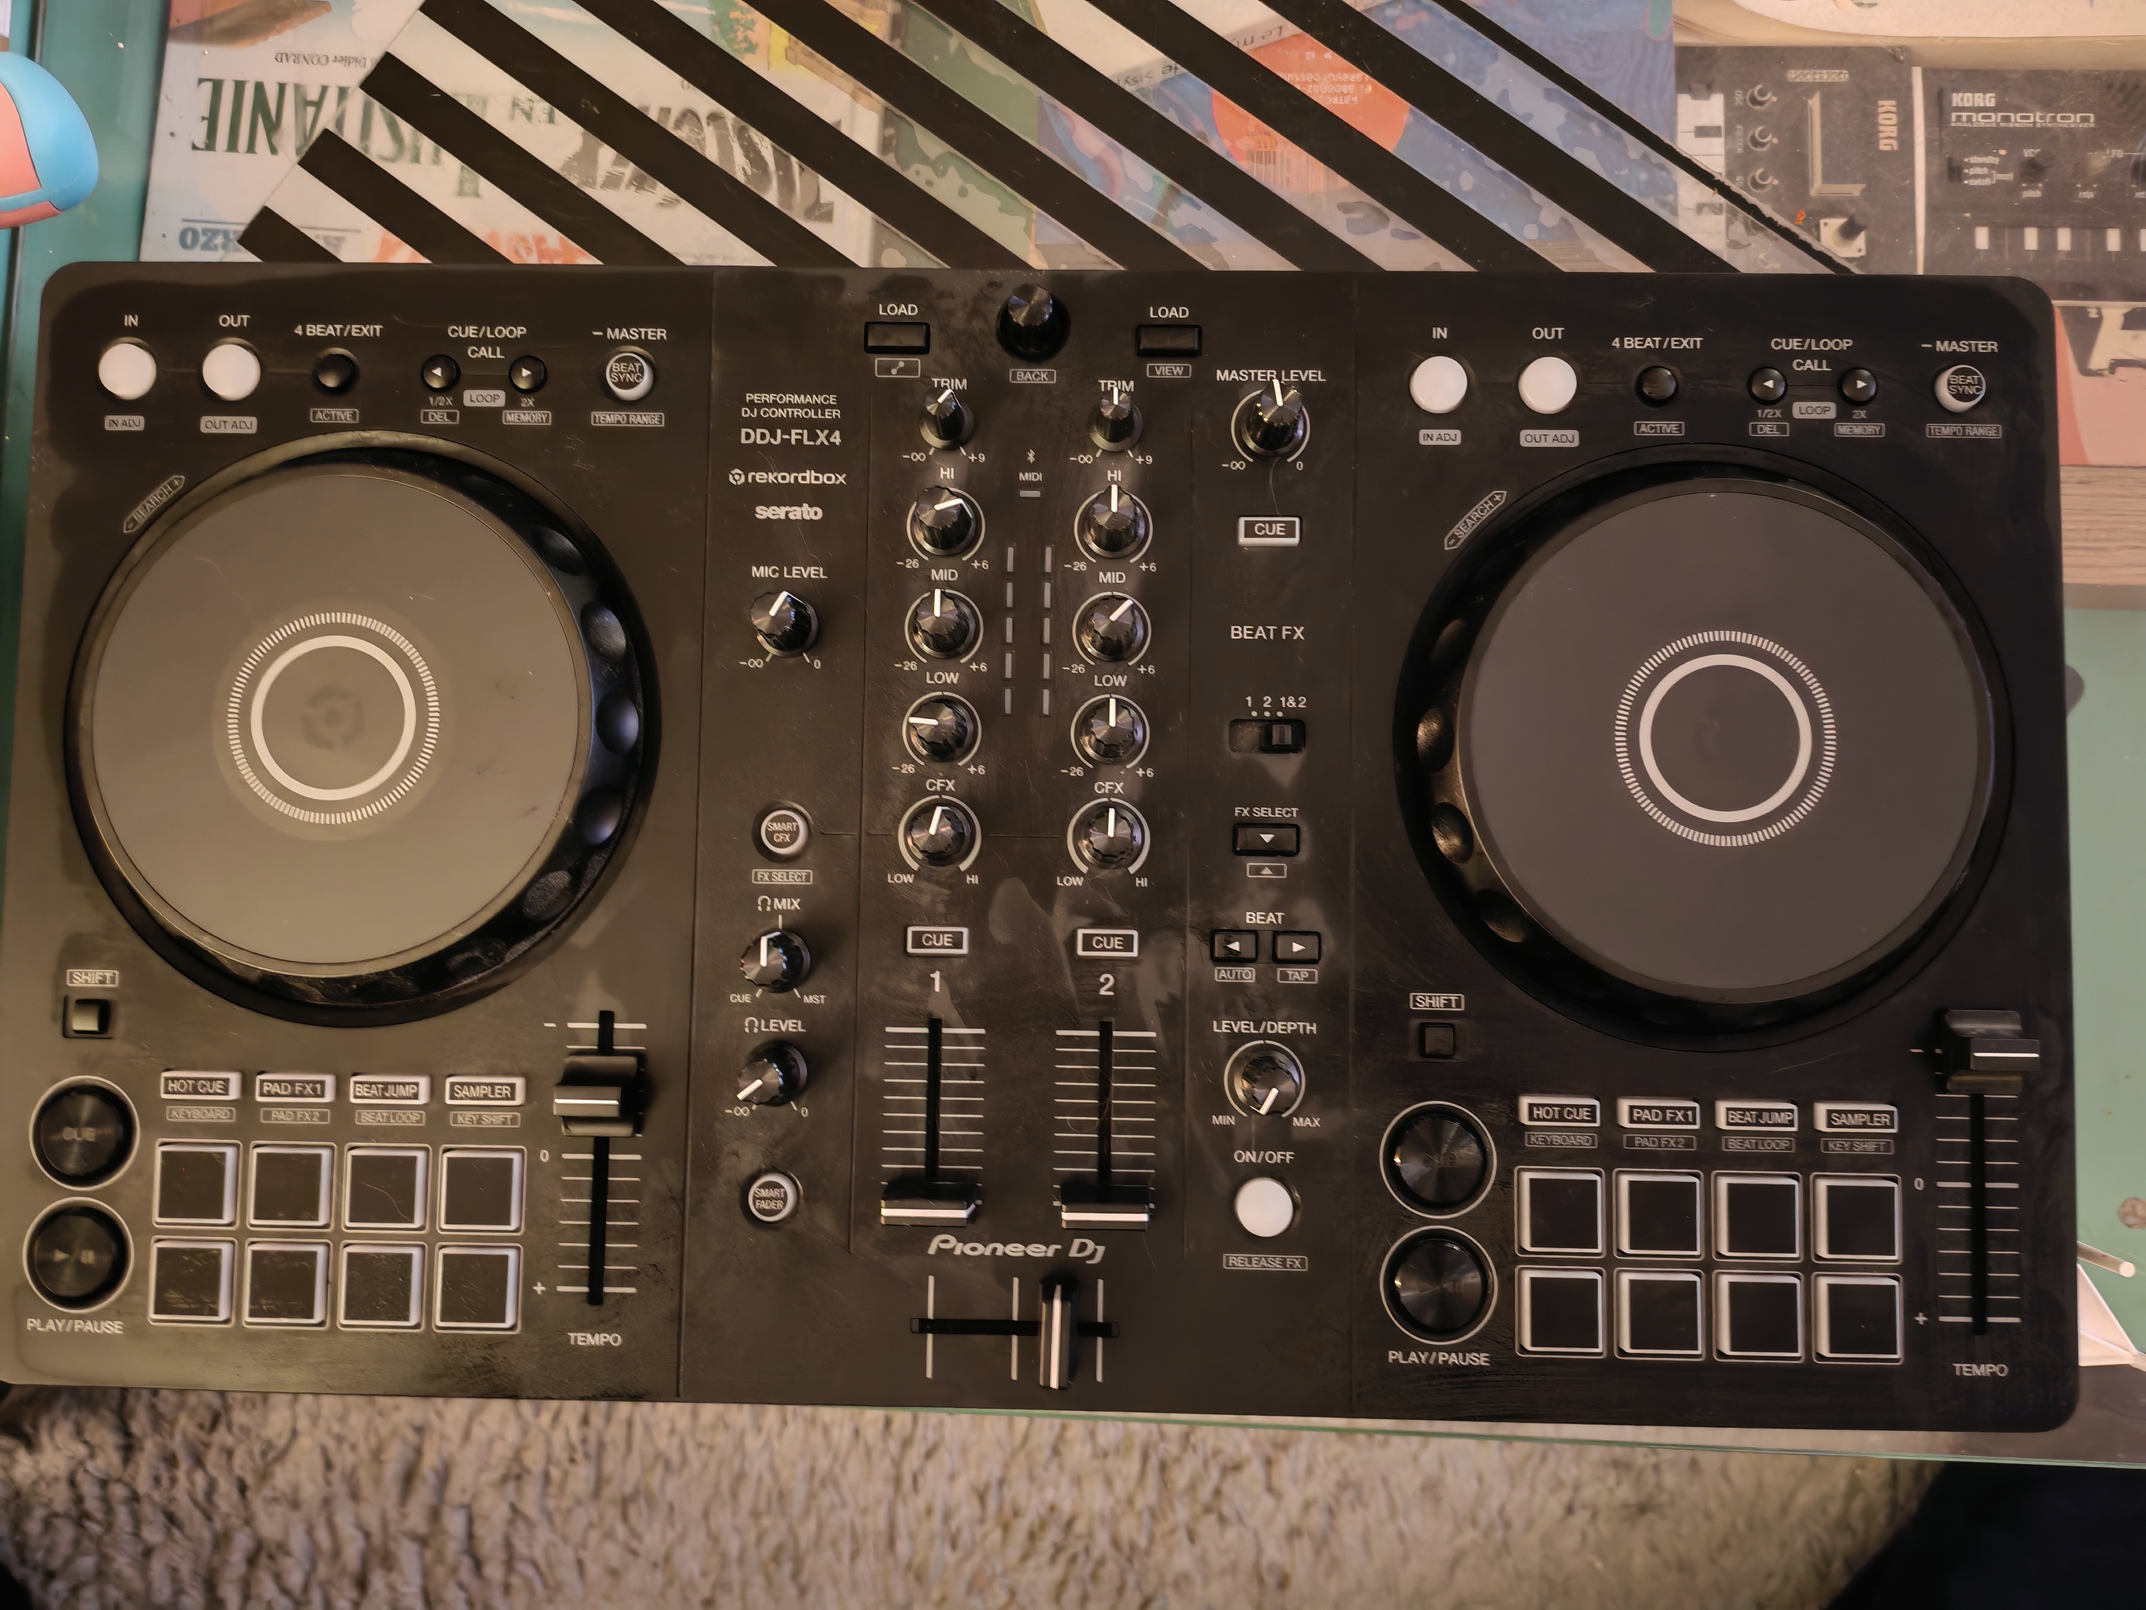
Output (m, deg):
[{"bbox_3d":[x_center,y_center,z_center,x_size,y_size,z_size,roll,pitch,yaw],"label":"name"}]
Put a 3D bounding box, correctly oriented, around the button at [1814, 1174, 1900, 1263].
[{"bbox_3d":[0.179,0.094,0.381,0.018,0.003,0.018,1,86,1],"label":"button"}]

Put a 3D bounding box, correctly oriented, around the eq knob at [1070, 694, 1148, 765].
[{"bbox_3d":[0.009,-0.017,0.384,0.016,0.017,0.016,1,86,1],"label":"eq knob"}]

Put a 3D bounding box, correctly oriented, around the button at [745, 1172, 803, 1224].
[{"bbox_3d":[-0.070,0.091,0.386,0.011,0.004,0.011,1,86,1],"label":"button"}]

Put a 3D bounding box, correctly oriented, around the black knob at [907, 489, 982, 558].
[{"bbox_3d":[-0.030,-0.066,0.388,0.016,0.018,0.016,0,86,1],"label":"black knob"}]

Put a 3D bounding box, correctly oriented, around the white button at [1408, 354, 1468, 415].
[{"bbox_3d":[0.086,-0.099,0.394,0.013,0.004,0.013,1,86,1],"label":"white button"}]

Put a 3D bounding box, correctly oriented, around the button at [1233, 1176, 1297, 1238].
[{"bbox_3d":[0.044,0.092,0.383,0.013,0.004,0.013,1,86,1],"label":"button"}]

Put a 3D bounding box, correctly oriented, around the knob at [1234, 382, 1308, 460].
[{"bbox_3d":[0.047,-0.090,0.387,0.016,0.018,0.016,-10,86,1],"label":"knob"}]

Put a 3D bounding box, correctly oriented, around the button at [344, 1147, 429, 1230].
[{"bbox_3d":[-0.160,0.089,0.388,0.019,0.003,0.019,1,86,1],"label":"button"}]

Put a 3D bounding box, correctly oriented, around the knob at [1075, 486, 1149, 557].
[{"bbox_3d":[0.010,-0.066,0.387,0.015,0.018,0.015,0,86,1],"label":"knob"}]

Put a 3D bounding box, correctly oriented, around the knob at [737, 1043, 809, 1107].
[{"bbox_3d":[-0.070,0.062,0.382,0.016,0.016,0.016,0,86,1],"label":"knob"}]

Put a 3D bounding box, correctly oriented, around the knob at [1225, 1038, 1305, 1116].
[{"bbox_3d":[0.044,0.063,0.377,0.016,0.018,0.016,0,86,1],"label":"knob"}]

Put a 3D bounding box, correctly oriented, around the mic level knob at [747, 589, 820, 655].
[{"bbox_3d":[-0.068,-0.043,0.387,0.015,0.018,0.015,0,86,1],"label":"mic level knob"}]

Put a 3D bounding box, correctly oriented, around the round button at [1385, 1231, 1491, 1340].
[{"bbox_3d":[0.084,0.110,0.381,0.024,0.003,0.024,1,86,1],"label":"round button"}]

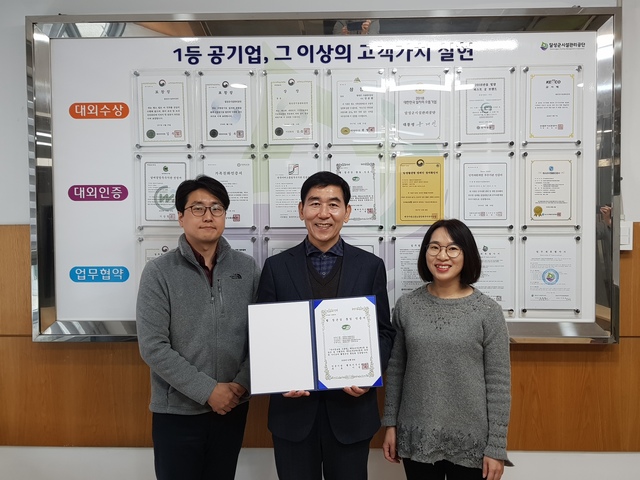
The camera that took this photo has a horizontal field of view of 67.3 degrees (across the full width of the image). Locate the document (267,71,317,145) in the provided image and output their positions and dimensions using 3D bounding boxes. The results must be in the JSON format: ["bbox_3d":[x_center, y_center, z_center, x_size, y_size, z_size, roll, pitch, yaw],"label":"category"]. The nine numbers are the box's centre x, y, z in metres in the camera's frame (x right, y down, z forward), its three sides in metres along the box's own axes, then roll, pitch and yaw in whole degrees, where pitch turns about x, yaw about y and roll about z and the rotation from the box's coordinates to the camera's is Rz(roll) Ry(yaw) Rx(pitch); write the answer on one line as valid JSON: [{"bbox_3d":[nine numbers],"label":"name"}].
[{"bbox_3d":[-0.116,-0.555,2.042,0.210,0.297,0.012,0,2,2],"label":"document"}]

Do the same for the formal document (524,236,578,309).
[{"bbox_3d":[0.975,0.140,2.029,0.210,0.297,0.012,0,2,2],"label":"formal document"}]

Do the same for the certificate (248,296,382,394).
[{"bbox_3d":[-0.018,0.359,1.640,0.444,0.303,0.020,-4,-6,0],"label":"certificate"}]

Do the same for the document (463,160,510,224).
[{"bbox_3d":[0.698,-0.204,2.027,0.210,0.297,0.012,0,2,2],"label":"document"}]

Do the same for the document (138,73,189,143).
[{"bbox_3d":[-0.674,-0.552,2.062,0.210,0.297,0.010,0,1,2],"label":"document"}]

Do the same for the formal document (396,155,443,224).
[{"bbox_3d":[0.425,-0.206,2.037,0.210,0.297,0.010,0,1,2],"label":"formal document"}]

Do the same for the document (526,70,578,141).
[{"bbox_3d":[0.969,-0.555,2.007,0.210,0.297,0.012,0,2,2],"label":"document"}]

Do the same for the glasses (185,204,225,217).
[{"bbox_3d":[-0.430,-0.106,1.797,0.138,0.045,0.142,-1,2,-24],"label":"glasses"}]

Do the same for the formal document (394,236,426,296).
[{"bbox_3d":[0.426,0.150,2.044,0.210,0.297,0.010,0,1,2],"label":"formal document"}]

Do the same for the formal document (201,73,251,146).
[{"bbox_3d":[-0.397,-0.550,2.054,0.210,0.297,0.010,0,1,2],"label":"formal document"}]

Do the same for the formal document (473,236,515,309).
[{"bbox_3d":[0.700,0.143,2.036,0.210,0.297,0.010,0,1,2],"label":"formal document"}]

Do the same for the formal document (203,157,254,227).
[{"bbox_3d":[-0.392,-0.200,2.061,0.210,0.297,0.012,0,2,2],"label":"formal document"}]

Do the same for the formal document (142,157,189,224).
[{"bbox_3d":[-0.665,-0.207,2.070,0.210,0.297,0.012,0,2,2],"label":"formal document"}]

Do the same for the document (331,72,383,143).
[{"bbox_3d":[0.155,-0.551,2.038,0.210,0.297,0.010,0,1,2],"label":"document"}]

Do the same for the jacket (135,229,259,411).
[{"bbox_3d":[-0.448,0.308,1.785,0.465,0.650,0.295,-1,2,-22],"label":"jacket"}]

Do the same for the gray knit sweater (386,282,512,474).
[{"bbox_3d":[0.469,0.493,1.770,0.455,0.655,0.260,0,2,14],"label":"gray knit sweater"}]

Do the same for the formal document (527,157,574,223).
[{"bbox_3d":[0.973,-0.209,2.021,0.210,0.297,0.010,0,1,2],"label":"formal document"}]

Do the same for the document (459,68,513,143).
[{"bbox_3d":[0.697,-0.557,2.022,0.210,0.297,0.010,0,1,2],"label":"document"}]

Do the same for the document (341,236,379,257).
[{"bbox_3d":[0.155,0.146,2.052,0.210,0.297,0.010,0,1,2],"label":"document"}]

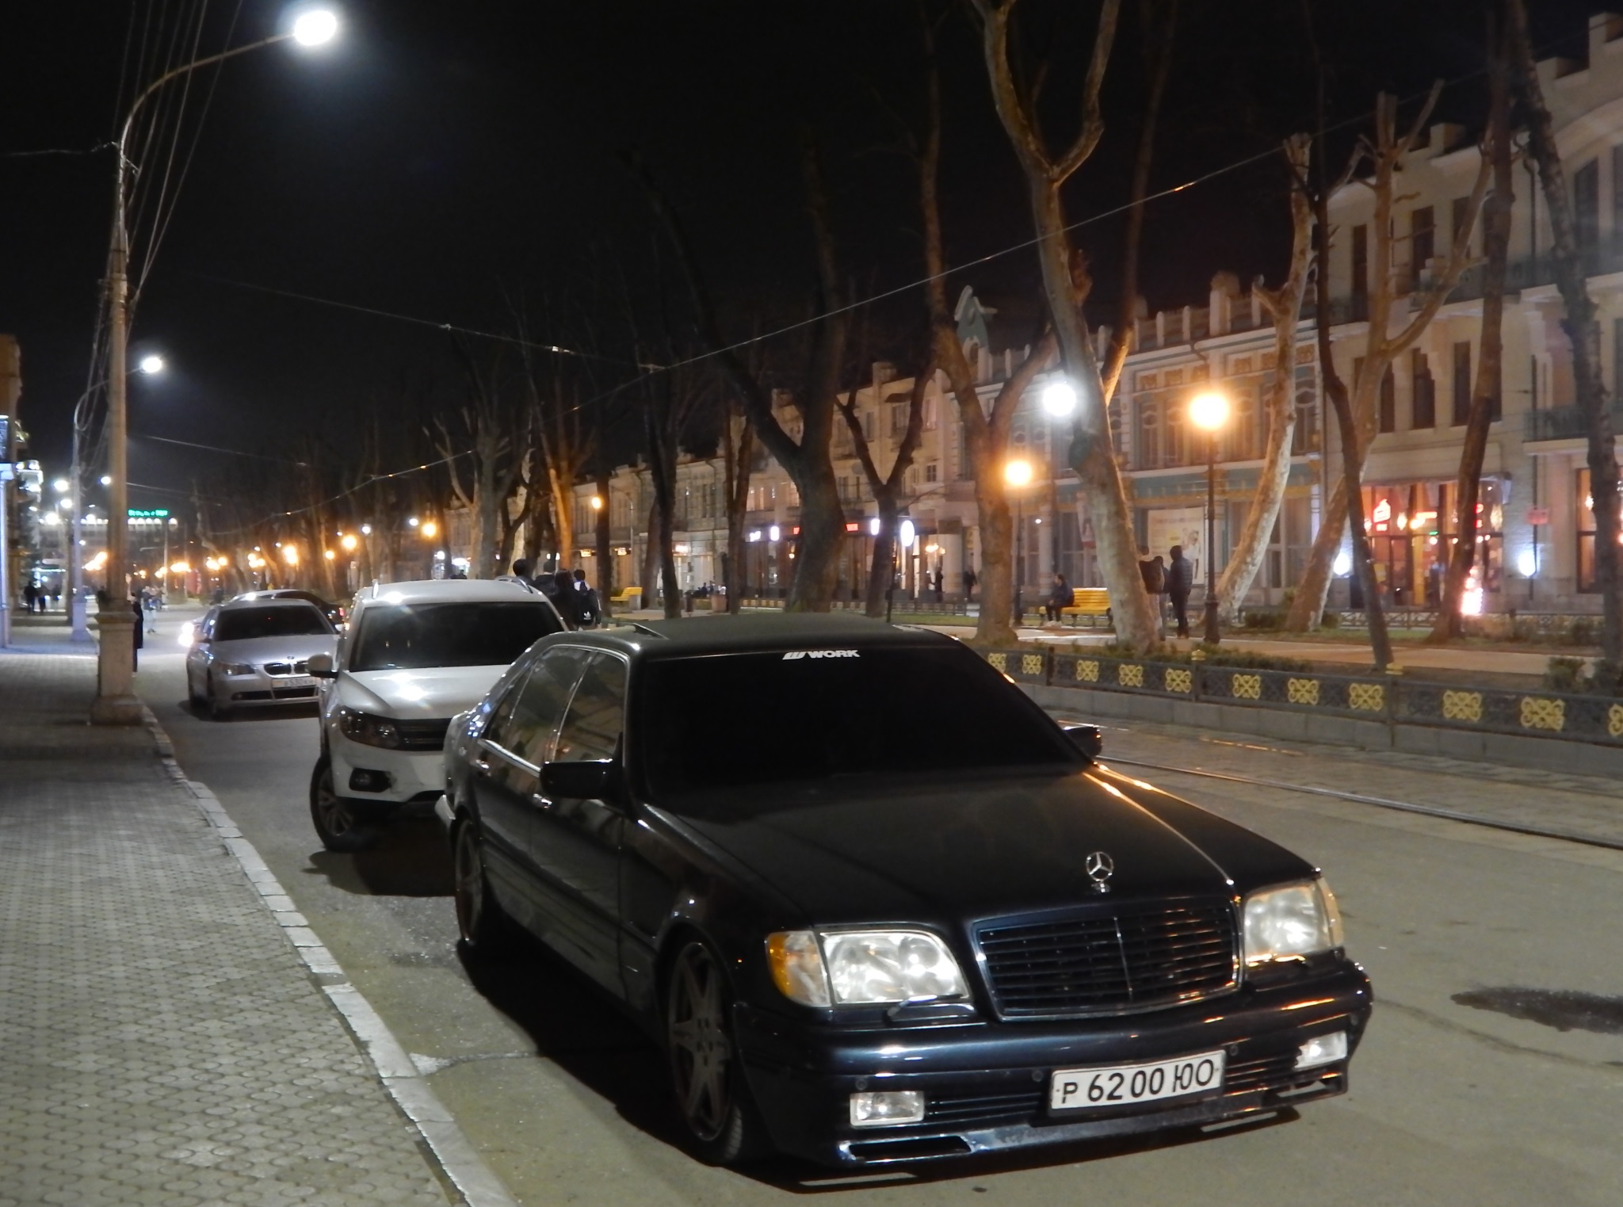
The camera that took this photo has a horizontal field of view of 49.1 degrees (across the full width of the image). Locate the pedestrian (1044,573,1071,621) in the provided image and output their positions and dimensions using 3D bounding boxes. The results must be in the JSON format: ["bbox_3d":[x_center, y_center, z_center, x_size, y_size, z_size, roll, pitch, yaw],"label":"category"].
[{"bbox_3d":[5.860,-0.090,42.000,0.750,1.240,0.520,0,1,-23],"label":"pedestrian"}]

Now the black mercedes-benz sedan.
[{"bbox_3d":[-0.151,0.806,6.773,1.890,1.470,5.160,-1,1,-22],"label":"black mercedes-benz sedan"}]

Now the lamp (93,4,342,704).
[{"bbox_3d":[-6.520,-2.660,19.500,2.600,7.900,0.560,0,1,-23],"label":"lamp"}]

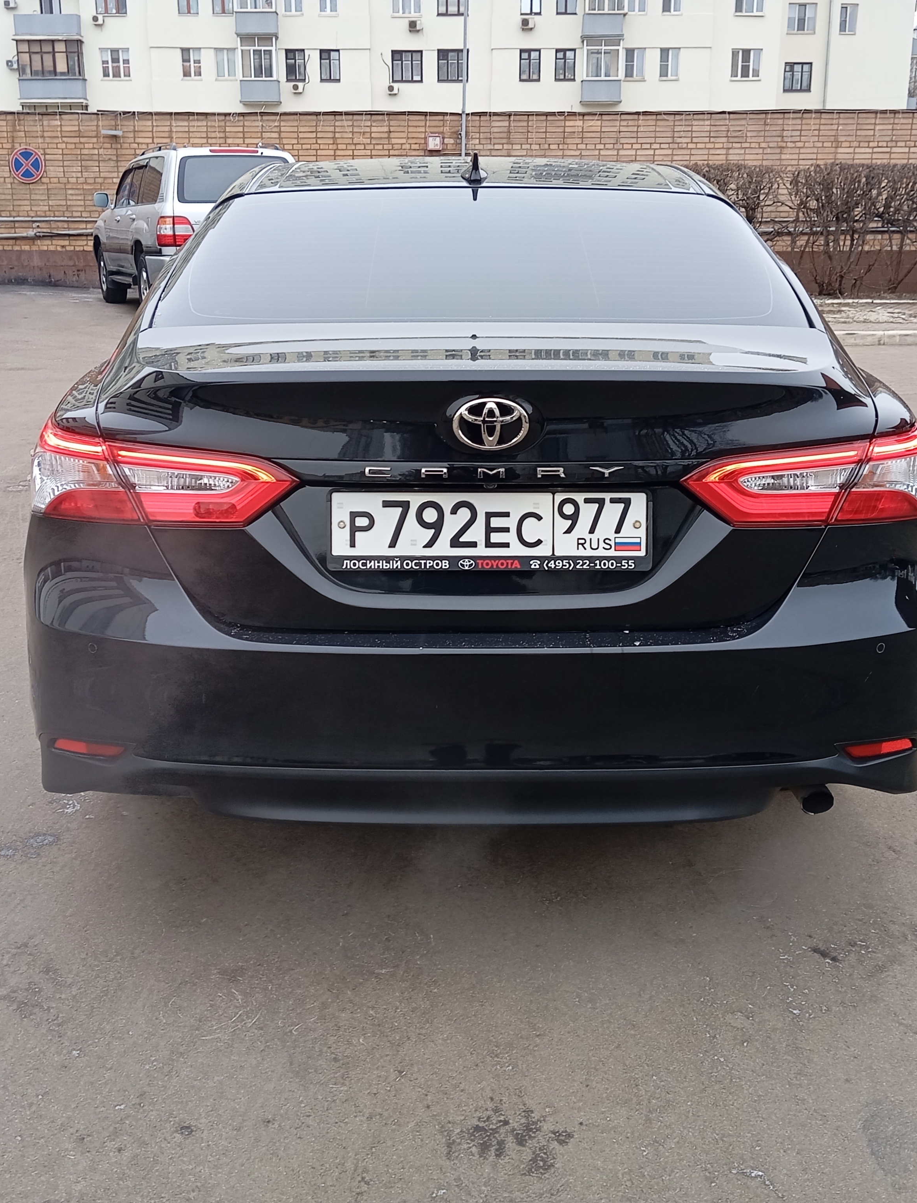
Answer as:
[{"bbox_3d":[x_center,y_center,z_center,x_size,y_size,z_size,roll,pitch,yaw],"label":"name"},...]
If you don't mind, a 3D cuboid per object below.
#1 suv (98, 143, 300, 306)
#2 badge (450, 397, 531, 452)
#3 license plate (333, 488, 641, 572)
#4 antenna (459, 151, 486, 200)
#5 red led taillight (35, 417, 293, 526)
[{"bbox_3d":[-3.281,-4.558,16.049,1.970,1.860,4.870,-8,19,-23],"label":"suv"},{"bbox_3d":[0.052,-0.283,2.059,0.127,0.087,0.018,0,17,-1],"label":"badge"},{"bbox_3d":[0.052,-0.116,2.122,0.530,0.136,0.020,0,13,-1],"label":"license plate"},{"bbox_3d":[0.039,-1.089,3.274,0.070,0.075,0.165,0,17,-1],"label":"antenna"},{"bbox_3d":[-0.534,-0.214,2.258,0.540,0.175,0.360,0,17,-1],"label":"red led taillight"}]

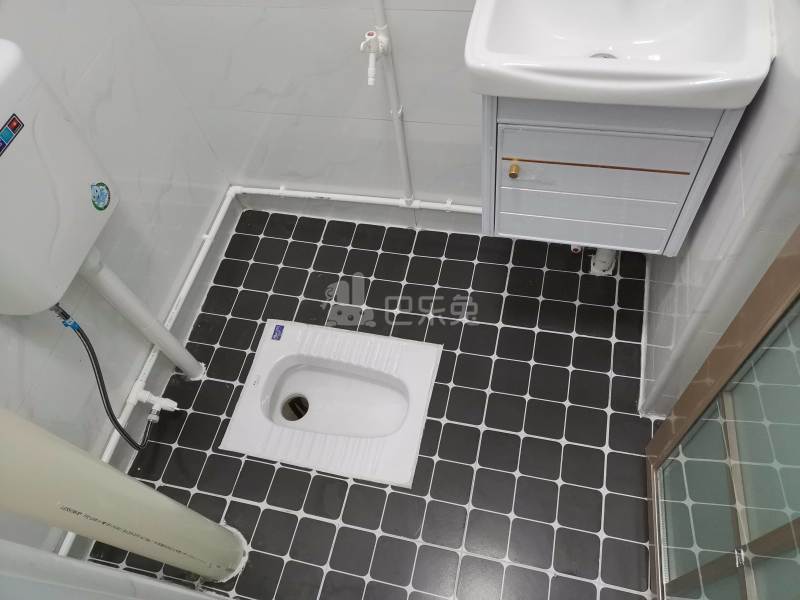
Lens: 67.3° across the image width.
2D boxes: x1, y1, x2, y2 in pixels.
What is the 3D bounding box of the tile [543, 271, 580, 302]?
[{"bbox_3d":[0.463,-0.037,1.728,0.096,0.010,0.096,7,61,14],"label":"tile"}]

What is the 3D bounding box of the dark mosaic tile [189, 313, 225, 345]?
[{"bbox_3d":[-0.576,0.091,1.802,0.090,0.010,0.095,8,61,14],"label":"dark mosaic tile"}]

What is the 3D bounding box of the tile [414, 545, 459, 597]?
[{"bbox_3d":[0.084,0.617,1.374,0.096,0.009,0.096,8,60,14],"label":"tile"}]

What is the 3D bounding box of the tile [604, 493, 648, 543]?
[{"bbox_3d":[0.518,0.499,1.378,0.097,0.010,0.097,7,60,14],"label":"tile"}]

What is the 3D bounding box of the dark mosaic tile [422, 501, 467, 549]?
[{"bbox_3d":[0.106,0.533,1.425,0.097,0.009,0.097,8,61,13],"label":"dark mosaic tile"}]

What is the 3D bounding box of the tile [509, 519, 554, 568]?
[{"bbox_3d":[0.300,0.557,1.376,0.096,0.008,0.096,7,61,14],"label":"tile"}]

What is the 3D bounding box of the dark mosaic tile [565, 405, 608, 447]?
[{"bbox_3d":[0.465,0.315,1.495,0.096,0.008,0.096,8,61,14],"label":"dark mosaic tile"}]

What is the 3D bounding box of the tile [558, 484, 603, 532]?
[{"bbox_3d":[0.418,0.486,1.402,0.095,0.010,0.095,8,61,14],"label":"tile"}]

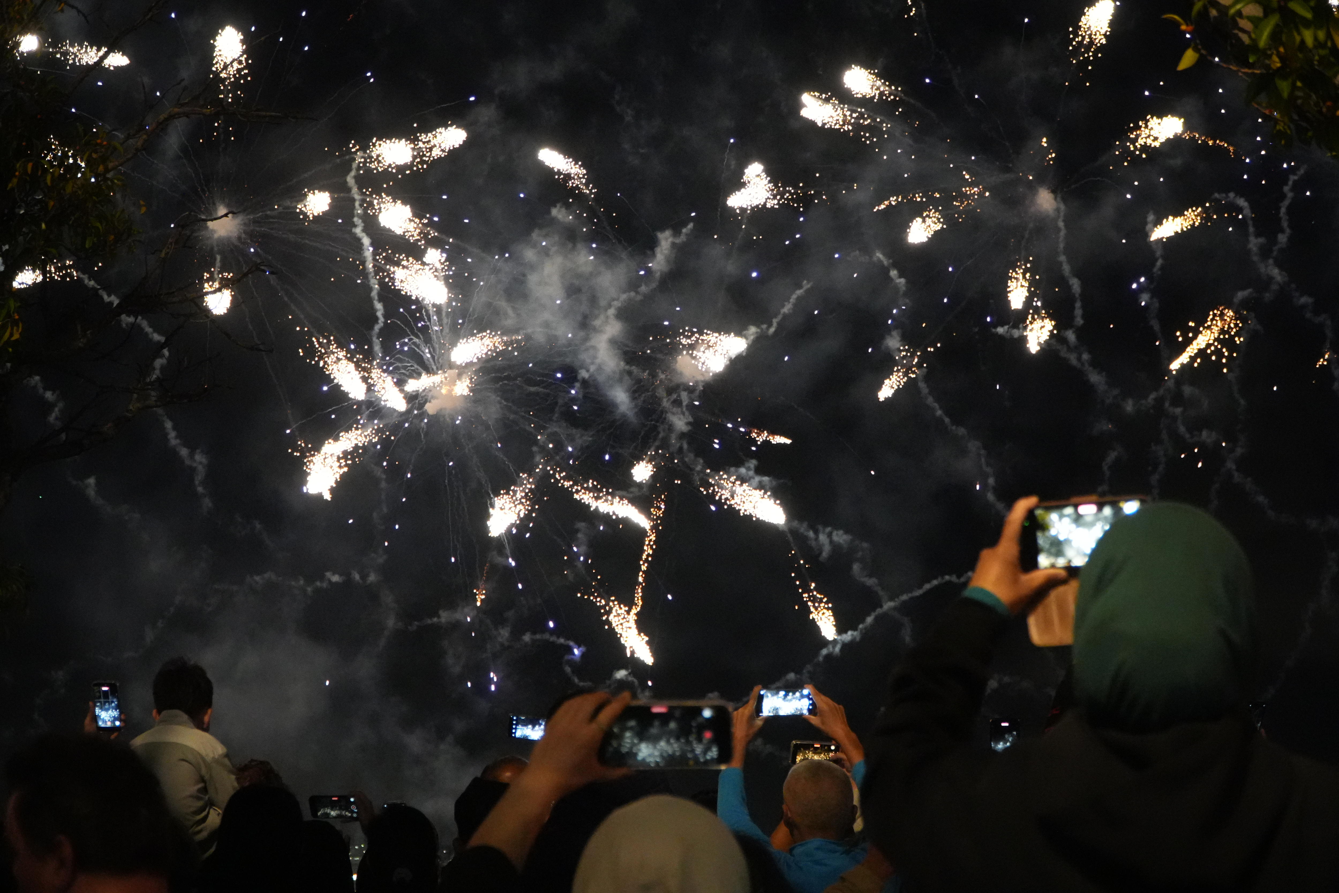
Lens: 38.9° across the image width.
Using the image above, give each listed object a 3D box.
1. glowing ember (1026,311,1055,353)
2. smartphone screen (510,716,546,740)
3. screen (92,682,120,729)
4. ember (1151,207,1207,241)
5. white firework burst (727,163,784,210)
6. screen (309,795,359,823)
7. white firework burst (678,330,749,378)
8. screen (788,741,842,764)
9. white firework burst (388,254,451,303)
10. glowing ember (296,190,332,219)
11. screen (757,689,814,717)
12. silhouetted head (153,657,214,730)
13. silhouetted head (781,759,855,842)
[{"bbox_3d":[39.047,-12.028,200.000,3.199,4.635,3.850,0,-13,0],"label":"glowing ember"},{"bbox_3d":[-0.410,0.852,5.700,0.150,0.072,0.009,7,8,-4],"label":"smartphone screen"},{"bbox_3d":[-1.632,0.750,5.500,0.074,0.152,0.009,-5,18,-3],"label":"screen"},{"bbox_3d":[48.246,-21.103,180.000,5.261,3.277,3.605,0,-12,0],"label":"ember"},{"bbox_3d":[8.140,-24.679,180.000,5.460,4.469,4.916,0,-12,0],"label":"white firework burst"},{"bbox_3d":[-0.968,1.047,5.500,0.150,0.072,0.009,0,5,0],"label":"screen"},{"bbox_3d":[4.169,-8.739,180.000,6.651,4.568,5.025,0,-12,0],"label":"white firework burst"},{"bbox_3d":[0.437,0.921,5.700,0.152,0.074,0.009,2,12,0],"label":"screen"},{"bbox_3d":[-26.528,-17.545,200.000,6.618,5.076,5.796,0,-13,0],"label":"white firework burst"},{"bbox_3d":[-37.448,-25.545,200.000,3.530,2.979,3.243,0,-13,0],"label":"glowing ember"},{"bbox_3d":[0.296,0.649,4.800,0.150,0.072,0.009,0,5,0],"label":"screen"},{"bbox_3d":[-1.371,0.700,5.350,0.168,0.215,0.190,-1,3,12],"label":"silhouetted head"},{"bbox_3d":[0.347,0.837,4.450,0.175,0.235,0.210,0,7,-13],"label":"silhouetted head"}]

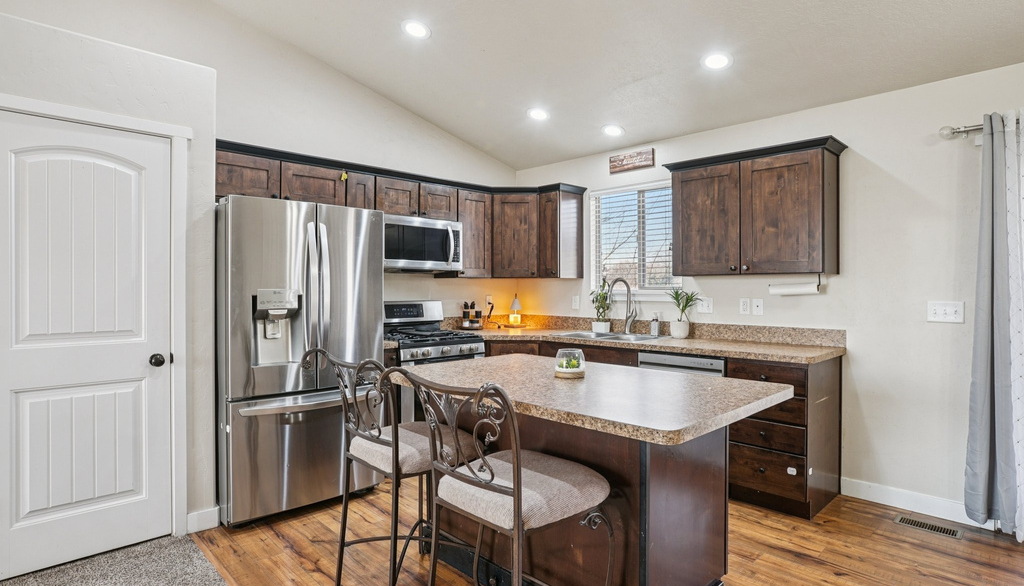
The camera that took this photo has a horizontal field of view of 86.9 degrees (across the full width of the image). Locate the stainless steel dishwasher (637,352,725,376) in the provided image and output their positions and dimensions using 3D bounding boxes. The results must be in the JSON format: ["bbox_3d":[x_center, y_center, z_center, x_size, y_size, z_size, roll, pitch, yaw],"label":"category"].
[{"bbox_3d":[1.273,0.790,3.640,0.610,0.825,0.595,-1,1,-45],"label":"stainless steel dishwasher"}]

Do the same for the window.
[{"bbox_3d":[1.028,-0.453,4.494,0.090,0.870,0.887,0,1,-45],"label":"window"}]

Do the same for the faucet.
[{"bbox_3d":[0.854,0.105,4.178,0.300,0.440,0.120,-1,1,-45],"label":"faucet"}]

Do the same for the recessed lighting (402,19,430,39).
[{"bbox_3d":[-0.604,-1.662,3.414,0.190,0.025,0.190,10,-9,2],"label":"recessed lighting"}]

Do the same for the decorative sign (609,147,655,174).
[{"bbox_3d":[0.969,-1.059,4.374,0.030,0.142,0.415,-1,1,-45],"label":"decorative sign"}]

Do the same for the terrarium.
[{"bbox_3d":[0.242,0.292,2.251,0.125,0.110,0.125,0,0,0],"label":"terrarium"}]

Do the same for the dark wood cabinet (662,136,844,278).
[{"bbox_3d":[1.555,-0.505,3.537,0.380,0.778,1.038,-1,1,-45],"label":"dark wood cabinet"}]

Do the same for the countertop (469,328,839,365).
[{"bbox_3d":[0.730,0.349,4.005,0.915,0.044,2.846,-1,1,-45],"label":"countertop"}]

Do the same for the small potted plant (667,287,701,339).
[{"bbox_3d":[1.253,0.149,3.970,0.230,0.370,0.240,0,1,-45],"label":"small potted plant"}]

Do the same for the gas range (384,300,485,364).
[{"bbox_3d":[-0.699,0.657,4.189,0.760,1.165,0.700,0,1,-45],"label":"gas range"}]

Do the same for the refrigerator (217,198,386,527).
[{"bbox_3d":[-1.391,0.359,3.393,0.914,1.770,0.800,0,1,-45],"label":"refrigerator"}]

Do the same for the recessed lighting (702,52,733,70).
[{"bbox_3d":[1.217,-1.373,3.206,0.190,0.025,0.190,1,-13,45],"label":"recessed lighting"}]

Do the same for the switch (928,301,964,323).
[{"bbox_3d":[2.419,0.108,3.021,0.014,0.117,0.163,0,1,-45],"label":"switch"}]

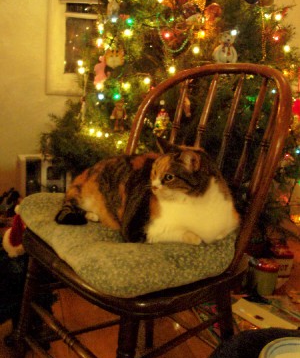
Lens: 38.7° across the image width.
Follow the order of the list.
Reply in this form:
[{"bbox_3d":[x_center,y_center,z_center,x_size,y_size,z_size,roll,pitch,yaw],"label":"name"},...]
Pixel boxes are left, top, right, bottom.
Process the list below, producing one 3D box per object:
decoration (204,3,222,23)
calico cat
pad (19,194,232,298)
[{"bbox_3d":[0.253,-0.658,1.700,0.070,0.073,0.070,8,15,0],"label":"decoration"},{"bbox_3d":[0.003,-0.007,0.945,0.225,0.210,0.370,-5,20,-39],"label":"calico cat"},{"bbox_3d":[-0.051,0.113,0.900,0.370,0.060,0.420,-5,20,-39],"label":"pad"}]

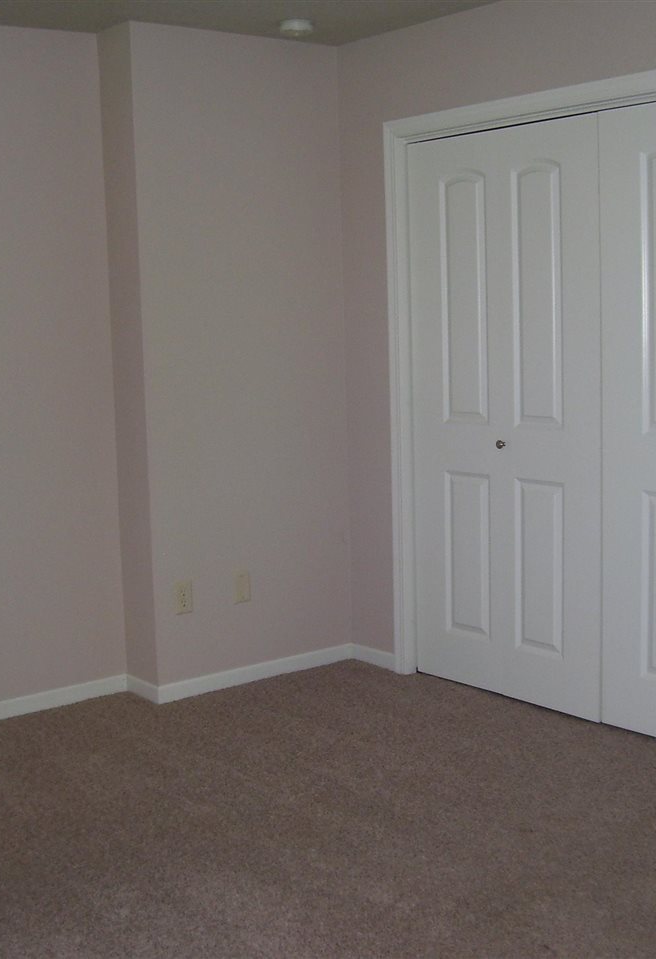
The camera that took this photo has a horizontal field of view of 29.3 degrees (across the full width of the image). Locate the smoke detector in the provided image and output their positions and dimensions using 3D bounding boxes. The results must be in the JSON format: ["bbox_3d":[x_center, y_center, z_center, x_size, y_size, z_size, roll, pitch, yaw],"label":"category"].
[{"bbox_3d":[-0.111,-1.596,4.423,0.130,0.050,0.130,-2,7,0],"label":"smoke detector"}]

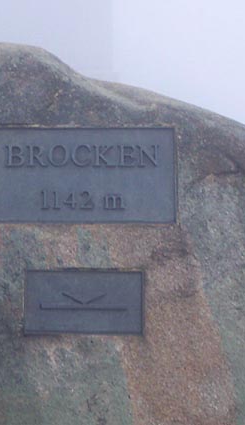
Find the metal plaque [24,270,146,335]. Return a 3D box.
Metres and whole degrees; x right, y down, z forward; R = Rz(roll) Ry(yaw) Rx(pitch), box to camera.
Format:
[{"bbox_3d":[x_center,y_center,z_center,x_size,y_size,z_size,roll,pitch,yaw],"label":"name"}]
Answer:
[{"bbox_3d":[-0.127,0.299,3.309,0.387,0.207,0.030,0,-9,-4],"label":"metal plaque"}]

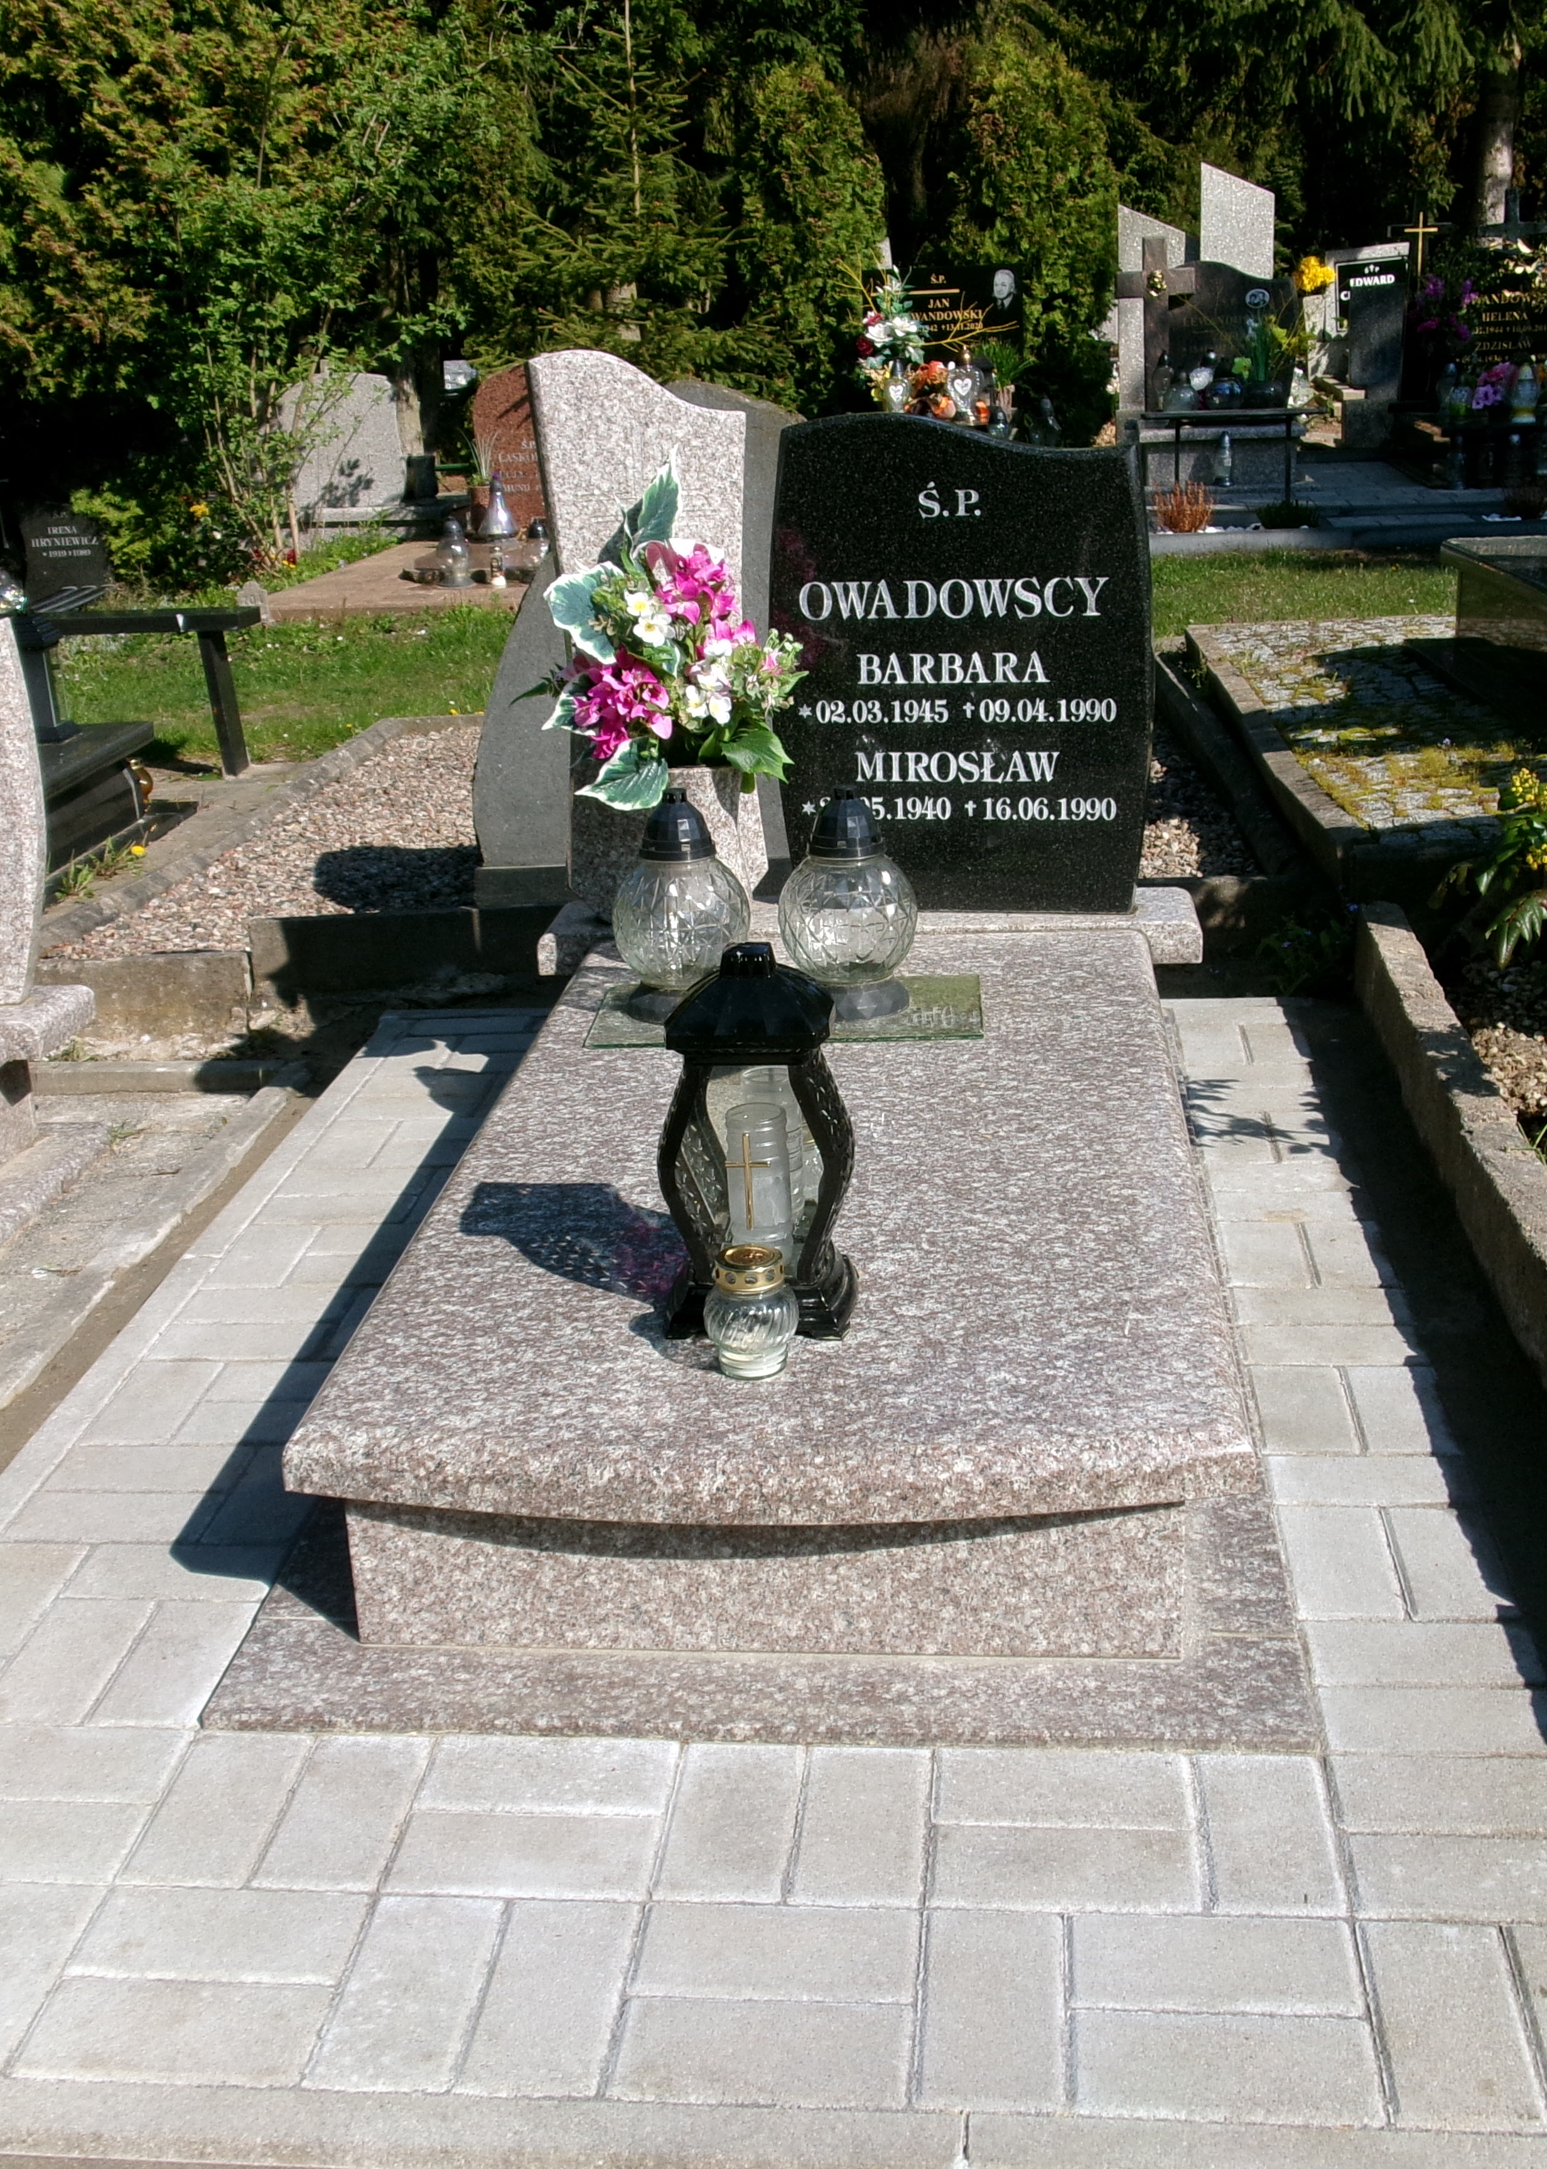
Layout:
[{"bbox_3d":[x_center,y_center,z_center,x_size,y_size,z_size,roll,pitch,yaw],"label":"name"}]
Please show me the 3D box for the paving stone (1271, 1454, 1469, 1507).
[{"bbox_3d":[0.585,0.411,2.273,0.196,0.060,0.097,-1,19,6],"label":"paving stone"}]

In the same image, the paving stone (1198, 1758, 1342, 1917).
[{"bbox_3d":[0.372,0.589,1.768,0.100,0.060,0.200,-1,19,6],"label":"paving stone"}]

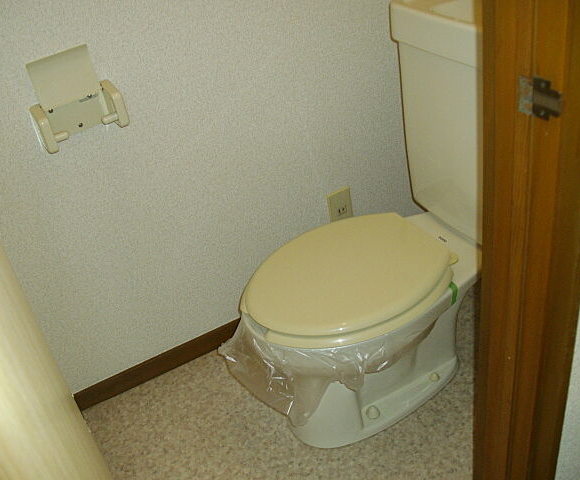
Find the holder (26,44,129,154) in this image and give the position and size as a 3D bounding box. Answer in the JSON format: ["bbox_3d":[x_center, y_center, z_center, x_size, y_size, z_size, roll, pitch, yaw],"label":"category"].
[{"bbox_3d":[-0.426,-0.285,1.308,0.165,0.162,0.085,-24,36,-19],"label":"holder"}]

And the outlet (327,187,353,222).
[{"bbox_3d":[0.141,-0.078,1.829,0.070,0.118,0.010,-24,36,-19],"label":"outlet"}]

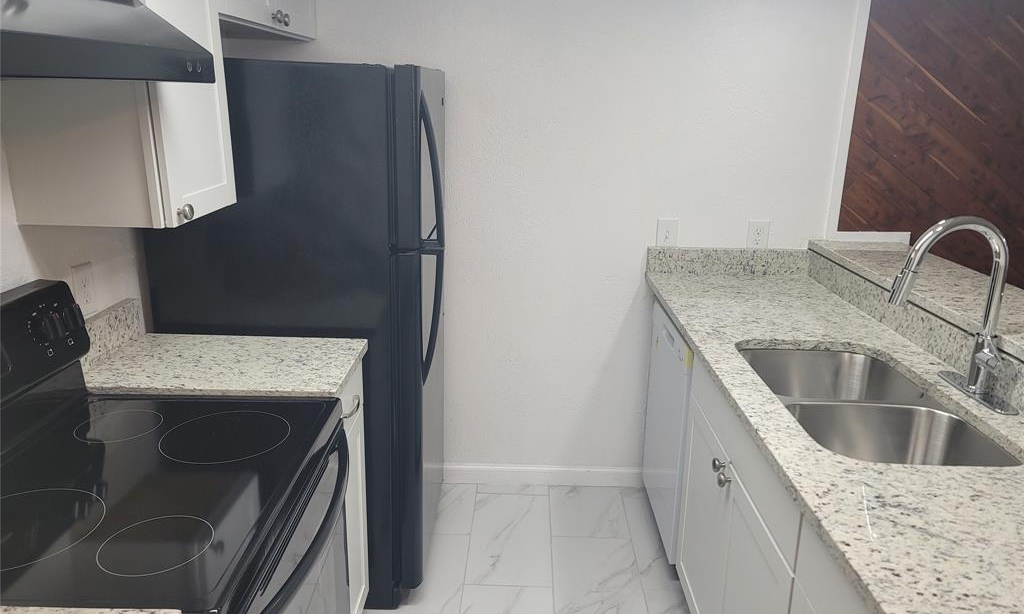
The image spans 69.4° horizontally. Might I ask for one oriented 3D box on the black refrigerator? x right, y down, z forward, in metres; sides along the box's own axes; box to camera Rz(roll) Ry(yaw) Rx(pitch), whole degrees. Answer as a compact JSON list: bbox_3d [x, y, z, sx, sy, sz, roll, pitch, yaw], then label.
[{"bbox_3d":[-0.621,0.069,2.518,0.840,1.684,0.735,2,16,1],"label":"black refrigerator"}]

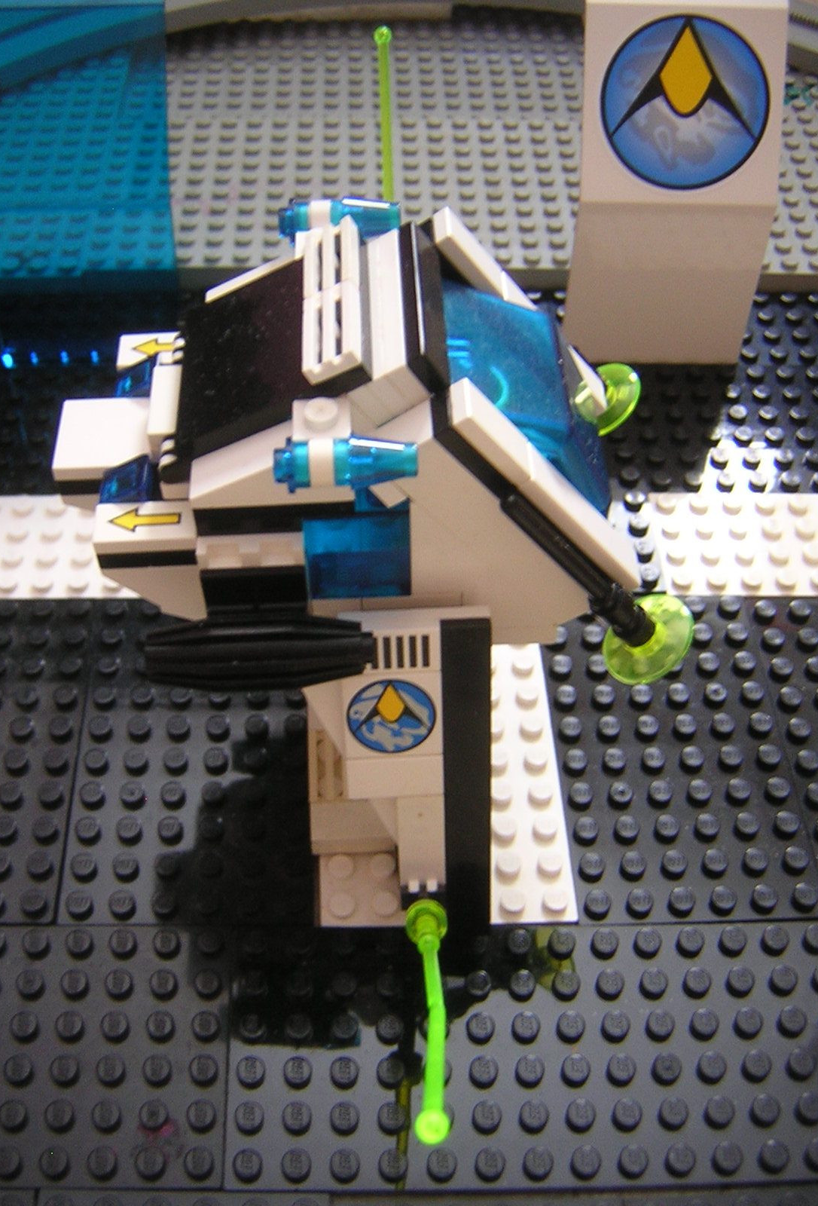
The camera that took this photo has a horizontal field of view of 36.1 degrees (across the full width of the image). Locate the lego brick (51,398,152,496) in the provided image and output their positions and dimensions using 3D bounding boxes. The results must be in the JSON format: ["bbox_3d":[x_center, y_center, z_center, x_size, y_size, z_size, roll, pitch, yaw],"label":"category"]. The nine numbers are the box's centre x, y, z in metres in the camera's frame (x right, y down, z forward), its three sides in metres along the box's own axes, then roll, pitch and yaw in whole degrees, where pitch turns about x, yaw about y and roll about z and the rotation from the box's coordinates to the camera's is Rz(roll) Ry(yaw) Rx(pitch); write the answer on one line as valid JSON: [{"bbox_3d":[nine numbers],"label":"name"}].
[{"bbox_3d":[-0.050,-0.026,0.208,0.016,0.006,0.016,-2,50,-3],"label":"lego brick"}]

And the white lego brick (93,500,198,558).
[{"bbox_3d":[-0.040,-0.011,0.191,0.016,0.003,0.008,-3,52,-2],"label":"white lego brick"}]

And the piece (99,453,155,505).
[{"bbox_3d":[-0.046,-0.019,0.204,0.008,0.006,0.008,-2,53,-1],"label":"piece"}]

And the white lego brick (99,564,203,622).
[{"bbox_3d":[-0.041,-0.004,0.202,0.015,0.013,0.008,-2,50,-3],"label":"white lego brick"}]

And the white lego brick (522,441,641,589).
[{"bbox_3d":[0.027,-0.013,0.199,0.003,0.032,0.008,-29,44,26],"label":"white lego brick"}]

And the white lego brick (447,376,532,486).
[{"bbox_3d":[0.012,-0.025,0.183,0.003,0.016,0.008,-25,48,26],"label":"white lego brick"}]

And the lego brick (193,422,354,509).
[{"bbox_3d":[-0.020,-0.020,0.181,0.024,0.010,0.008,-3,52,-2],"label":"lego brick"}]

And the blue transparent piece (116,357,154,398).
[{"bbox_3d":[-0.045,-0.036,0.211,0.009,0.007,0.008,-3,52,-2],"label":"blue transparent piece"}]

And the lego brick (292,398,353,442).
[{"bbox_3d":[-0.012,-0.025,0.176,0.008,0.005,0.008,-2,50,-3],"label":"lego brick"}]

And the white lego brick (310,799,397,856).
[{"bbox_3d":[-0.010,0.042,0.235,0.017,0.007,0.008,-2,61,-1],"label":"white lego brick"}]

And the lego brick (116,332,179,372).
[{"bbox_3d":[-0.044,-0.044,0.225,0.016,0.003,0.008,-2,53,-1],"label":"lego brick"}]

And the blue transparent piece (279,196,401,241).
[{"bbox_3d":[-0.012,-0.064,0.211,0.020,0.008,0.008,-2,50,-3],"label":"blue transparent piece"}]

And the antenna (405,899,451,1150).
[{"bbox_3d":[0.003,0.051,0.162,0.007,0.079,0.007,-3,92,0],"label":"antenna"}]

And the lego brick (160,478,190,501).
[{"bbox_3d":[-0.036,-0.021,0.203,0.008,0.006,0.008,-2,53,-1],"label":"lego brick"}]

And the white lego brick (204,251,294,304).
[{"bbox_3d":[-0.023,-0.053,0.214,0.024,0.010,0.008,-2,53,-1],"label":"white lego brick"}]

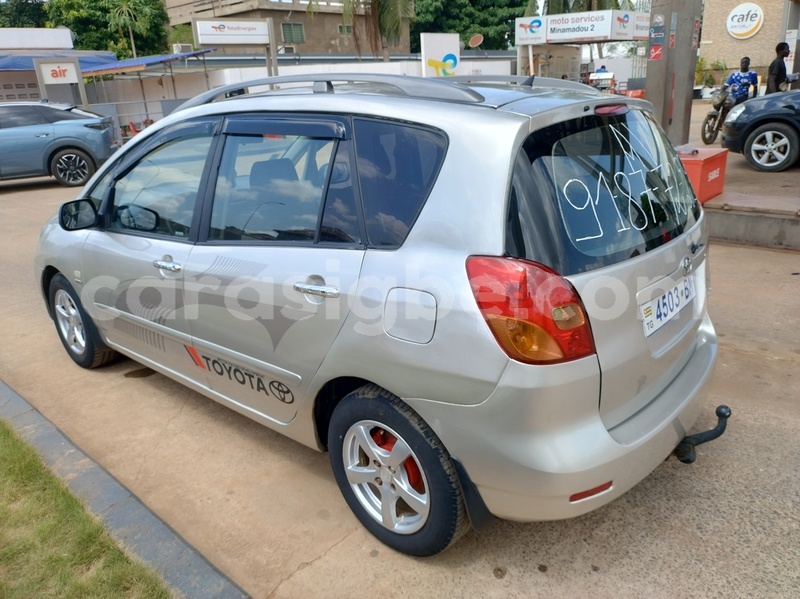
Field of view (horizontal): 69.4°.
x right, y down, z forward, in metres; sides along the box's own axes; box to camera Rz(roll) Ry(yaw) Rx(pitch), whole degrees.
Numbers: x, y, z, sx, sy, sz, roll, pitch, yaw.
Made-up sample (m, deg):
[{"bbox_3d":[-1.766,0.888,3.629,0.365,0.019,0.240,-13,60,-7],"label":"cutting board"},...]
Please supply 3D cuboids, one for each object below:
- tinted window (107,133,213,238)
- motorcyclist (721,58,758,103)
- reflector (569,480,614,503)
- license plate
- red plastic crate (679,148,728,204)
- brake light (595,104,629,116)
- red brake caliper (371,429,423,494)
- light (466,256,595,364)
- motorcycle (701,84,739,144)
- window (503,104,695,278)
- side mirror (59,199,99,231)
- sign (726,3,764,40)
[{"bbox_3d":[-1.108,-0.519,2.601,0.840,0.460,0.060,14,11,38],"label":"tinted window"},{"bbox_3d":[6.468,-3.881,11.128,0.620,1.380,0.700,14,25,37],"label":"motorcyclist"},{"bbox_3d":[0.583,0.580,1.737,0.170,0.028,0.025,-12,22,-27],"label":"reflector"},{"bbox_3d":[0.940,0.001,2.011,0.020,0.110,0.520,-6,11,43],"label":"license plate"},{"bbox_3d":[3.151,-1.366,6.385,0.600,0.450,0.750,15,26,39],"label":"red plastic crate"},{"bbox_3d":[0.715,-0.640,1.960,0.050,0.036,0.270,14,25,38],"label":"brake light"},{"bbox_3d":[-0.002,0.550,2.062,0.200,0.170,0.080,14,25,38],"label":"red brake caliper"},{"bbox_3d":[0.369,0.029,1.570,0.290,0.300,0.270,13,24,38],"label":"light"},{"bbox_3d":[6.160,-3.491,10.925,1.950,1.050,0.720,-17,25,-36],"label":"motorcycle"},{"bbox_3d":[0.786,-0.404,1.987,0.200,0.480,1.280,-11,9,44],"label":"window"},{"bbox_3d":[-1.544,-0.413,2.767,0.110,0.145,0.180,14,25,38],"label":"side mirror"},{"bbox_3d":[11.967,-9.629,20.000,1.130,1.130,0.100,9,22,27],"label":"sign"}]

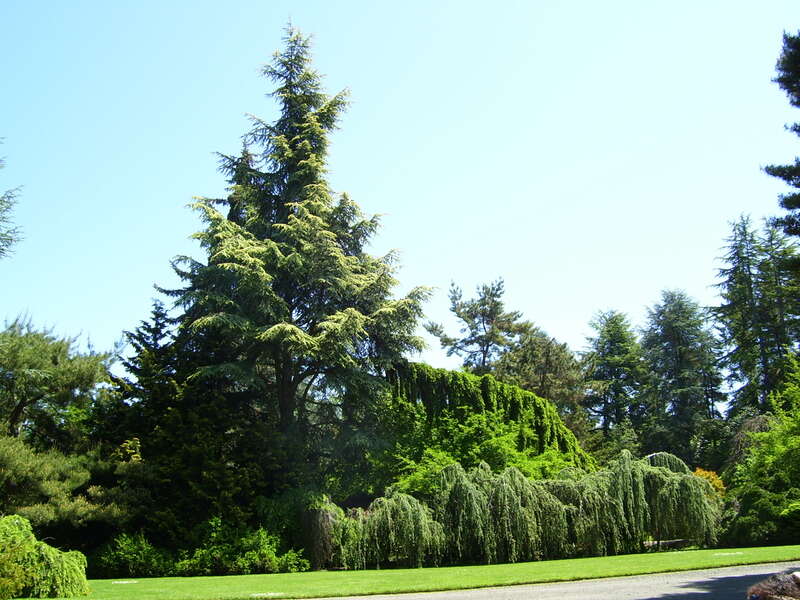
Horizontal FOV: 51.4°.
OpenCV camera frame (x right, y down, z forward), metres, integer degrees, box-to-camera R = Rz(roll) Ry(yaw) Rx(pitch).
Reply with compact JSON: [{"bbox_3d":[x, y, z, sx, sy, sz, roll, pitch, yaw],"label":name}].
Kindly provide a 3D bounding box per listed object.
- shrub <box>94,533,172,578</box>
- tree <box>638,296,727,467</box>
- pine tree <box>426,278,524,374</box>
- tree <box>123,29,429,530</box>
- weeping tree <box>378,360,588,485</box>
[{"bbox_3d":[-6.440,6.161,20.105,2.000,1.050,1.800,0,-14,0],"label":"shrub"},{"bbox_3d":[20.343,7.768,59.913,6.200,17.320,6.200,0,-14,0],"label":"tree"},{"bbox_3d":[4.757,6.039,47.974,6.000,14.860,6.000,0,-14,0],"label":"pine tree"},{"bbox_3d":[-4.401,-1.174,32.258,11.000,21.200,10.500,0,-14,0],"label":"tree"},{"bbox_3d":[3.457,6.070,32.501,8.200,7.260,6.500,0,-14,0],"label":"weeping tree"}]

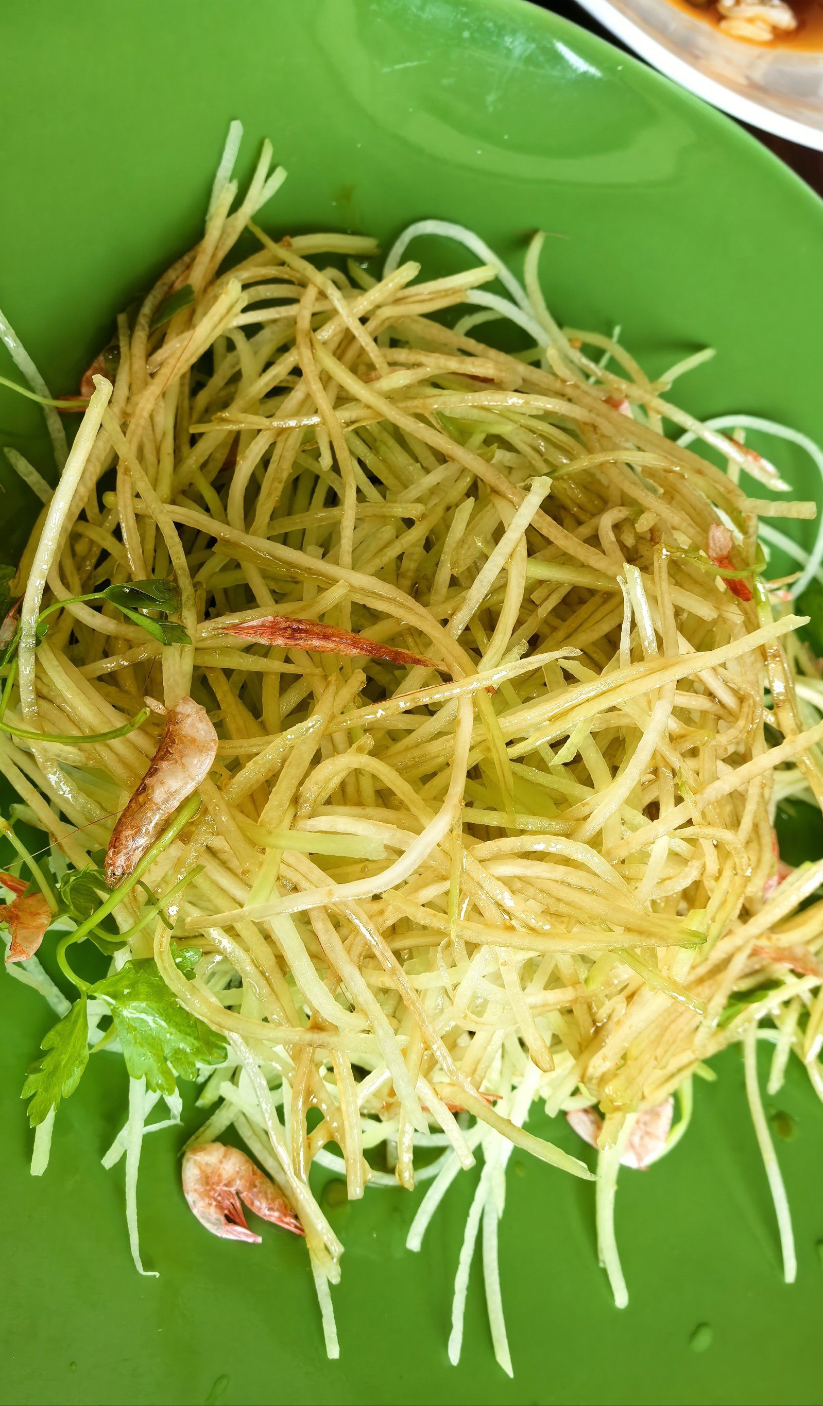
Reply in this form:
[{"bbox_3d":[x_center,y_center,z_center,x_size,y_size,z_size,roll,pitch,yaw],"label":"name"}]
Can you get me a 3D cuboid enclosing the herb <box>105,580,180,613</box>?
[{"bbox_3d":[-0.050,-0.020,0.206,0.014,0.008,0.006,3,76,0],"label":"herb"}]

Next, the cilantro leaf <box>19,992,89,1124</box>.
[{"bbox_3d":[-0.071,0.071,0.220,0.011,0.009,0.026,22,77,4],"label":"cilantro leaf"}]

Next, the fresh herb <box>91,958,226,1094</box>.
[{"bbox_3d":[-0.049,0.063,0.215,0.025,0.011,0.020,40,79,8],"label":"fresh herb"}]

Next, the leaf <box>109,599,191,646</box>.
[{"bbox_3d":[-0.049,-0.015,0.205,0.016,0.008,0.006,24,77,5],"label":"leaf"}]

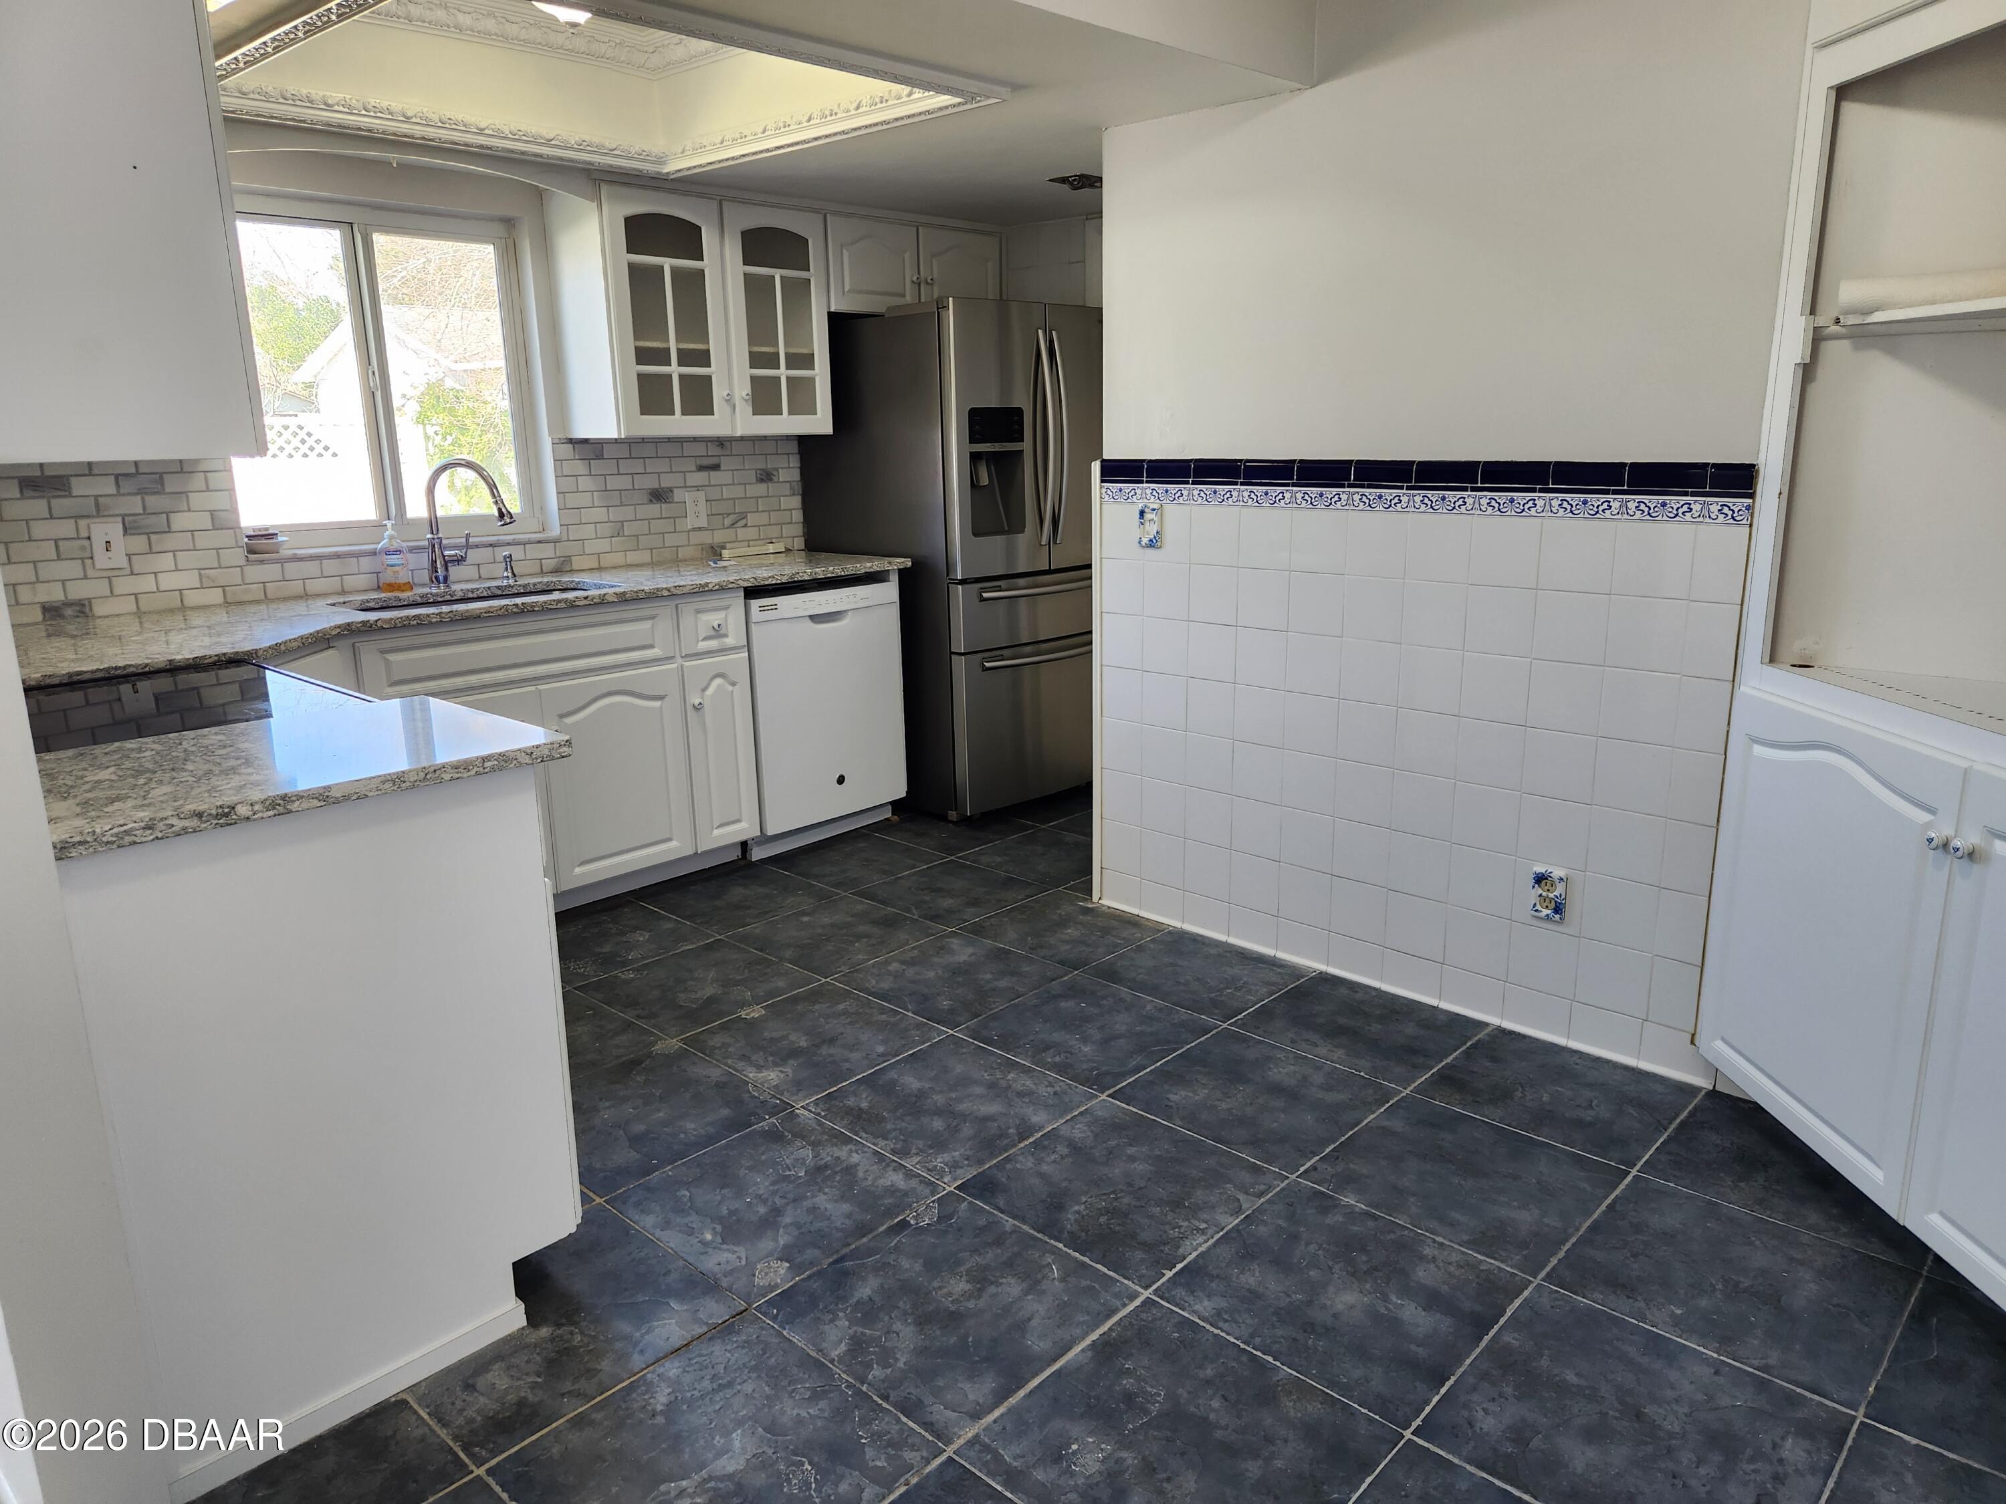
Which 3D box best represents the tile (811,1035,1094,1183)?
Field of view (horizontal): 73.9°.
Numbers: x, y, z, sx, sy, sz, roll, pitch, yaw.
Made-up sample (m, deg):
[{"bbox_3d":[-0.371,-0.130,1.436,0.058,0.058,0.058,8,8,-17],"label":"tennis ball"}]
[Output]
[{"bbox_3d":[-0.108,0.744,2.794,0.452,0.015,0.452,12,19,42],"label":"tile"}]

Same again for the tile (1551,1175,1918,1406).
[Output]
[{"bbox_3d":[1.201,0.868,2.196,0.450,0.013,0.450,12,19,42],"label":"tile"}]

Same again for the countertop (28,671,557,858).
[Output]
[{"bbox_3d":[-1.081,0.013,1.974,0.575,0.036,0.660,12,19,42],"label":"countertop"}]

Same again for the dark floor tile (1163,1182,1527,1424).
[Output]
[{"bbox_3d":[0.557,0.882,2.178,0.450,0.013,0.450,12,19,42],"label":"dark floor tile"}]

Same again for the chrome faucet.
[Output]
[{"bbox_3d":[-1.549,-0.665,3.864,0.250,0.375,0.100,-4,14,-11],"label":"chrome faucet"}]

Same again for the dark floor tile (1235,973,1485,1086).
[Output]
[{"bbox_3d":[0.842,0.648,3.131,0.452,0.010,0.429,12,19,42],"label":"dark floor tile"}]

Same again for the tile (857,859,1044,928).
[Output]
[{"bbox_3d":[-0.151,0.431,4.045,0.452,0.015,0.452,12,19,42],"label":"tile"}]

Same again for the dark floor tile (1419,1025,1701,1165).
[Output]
[{"bbox_3d":[1.176,0.720,2.827,0.452,0.010,0.429,12,19,42],"label":"dark floor tile"}]

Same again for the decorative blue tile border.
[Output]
[{"bbox_3d":[0.851,-0.580,3.088,1.608,0.050,0.012,12,19,42],"label":"decorative blue tile border"}]

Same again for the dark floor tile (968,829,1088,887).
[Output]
[{"bbox_3d":[0.160,0.345,4.373,0.452,0.010,0.452,12,19,42],"label":"dark floor tile"}]

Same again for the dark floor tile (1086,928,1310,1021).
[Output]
[{"bbox_3d":[0.506,0.577,3.429,0.452,0.015,0.425,12,19,42],"label":"dark floor tile"}]

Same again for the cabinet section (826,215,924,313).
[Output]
[{"bbox_3d":[-0.557,-1.692,4.683,0.333,0.319,0.431,12,19,41],"label":"cabinet section"}]

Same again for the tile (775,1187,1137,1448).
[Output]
[{"bbox_3d":[-0.087,0.900,2.169,0.452,0.015,0.452,12,19,42],"label":"tile"}]

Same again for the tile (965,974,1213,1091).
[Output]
[{"bbox_3d":[0.203,0.655,3.104,0.450,0.013,0.450,12,19,42],"label":"tile"}]

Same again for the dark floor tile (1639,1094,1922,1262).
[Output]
[{"bbox_3d":[1.510,0.792,2.523,0.452,0.010,0.429,12,19,42],"label":"dark floor tile"}]

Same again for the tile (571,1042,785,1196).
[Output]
[{"bbox_3d":[-0.750,0.754,2.764,0.450,0.013,0.450,12,19,42],"label":"tile"}]

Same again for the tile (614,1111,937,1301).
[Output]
[{"bbox_3d":[-0.418,0.825,2.461,0.450,0.013,0.450,12,19,42],"label":"tile"}]

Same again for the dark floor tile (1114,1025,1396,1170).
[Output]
[{"bbox_3d":[0.536,0.726,2.801,0.450,0.013,0.450,12,19,42],"label":"dark floor tile"}]

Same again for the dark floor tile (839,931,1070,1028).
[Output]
[{"bbox_3d":[-0.130,0.587,3.420,0.452,0.015,0.452,12,19,42],"label":"dark floor tile"}]

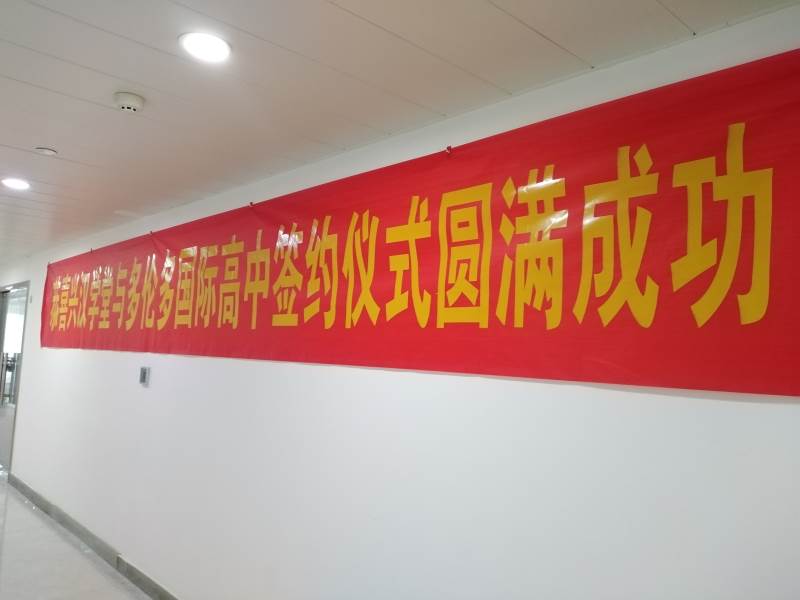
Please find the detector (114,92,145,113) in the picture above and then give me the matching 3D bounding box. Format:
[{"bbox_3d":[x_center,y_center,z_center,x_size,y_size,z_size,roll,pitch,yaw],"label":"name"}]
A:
[{"bbox_3d":[-0.991,-0.720,2.204,0.105,0.039,0.105,6,-6,-44],"label":"detector"}]

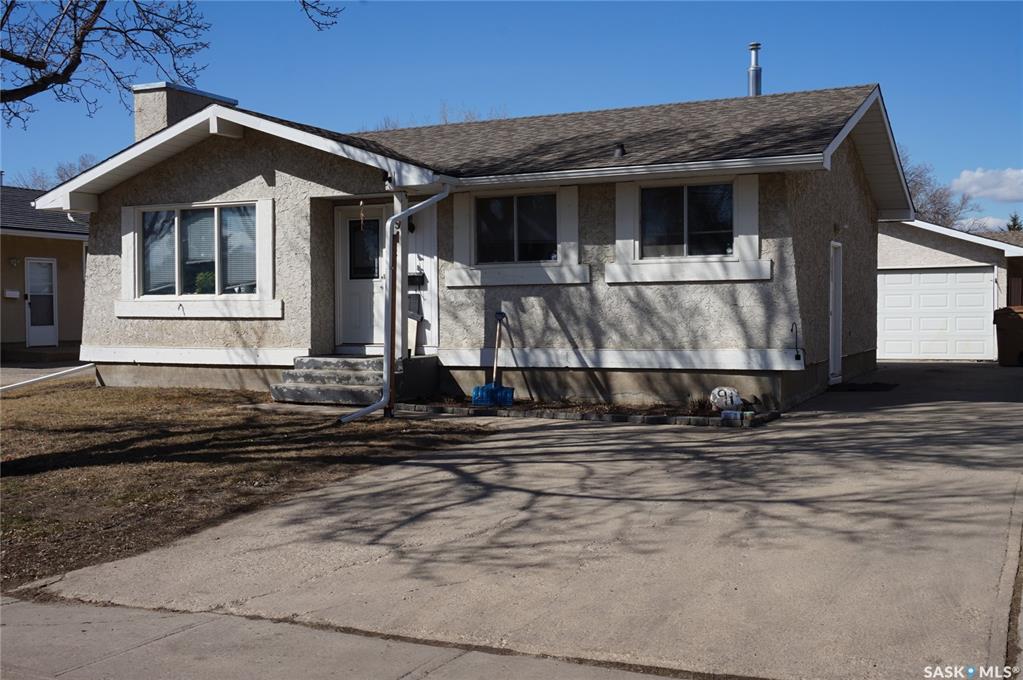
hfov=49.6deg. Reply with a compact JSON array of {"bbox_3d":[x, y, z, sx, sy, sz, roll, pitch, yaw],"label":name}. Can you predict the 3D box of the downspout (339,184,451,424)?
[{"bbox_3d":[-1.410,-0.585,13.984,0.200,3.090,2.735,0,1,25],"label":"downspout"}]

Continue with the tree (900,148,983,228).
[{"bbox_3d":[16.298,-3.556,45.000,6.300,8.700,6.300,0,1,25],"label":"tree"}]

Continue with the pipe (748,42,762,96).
[{"bbox_3d":[4.119,-4.548,18.696,0.225,0.954,0.225,0,1,25],"label":"pipe"}]

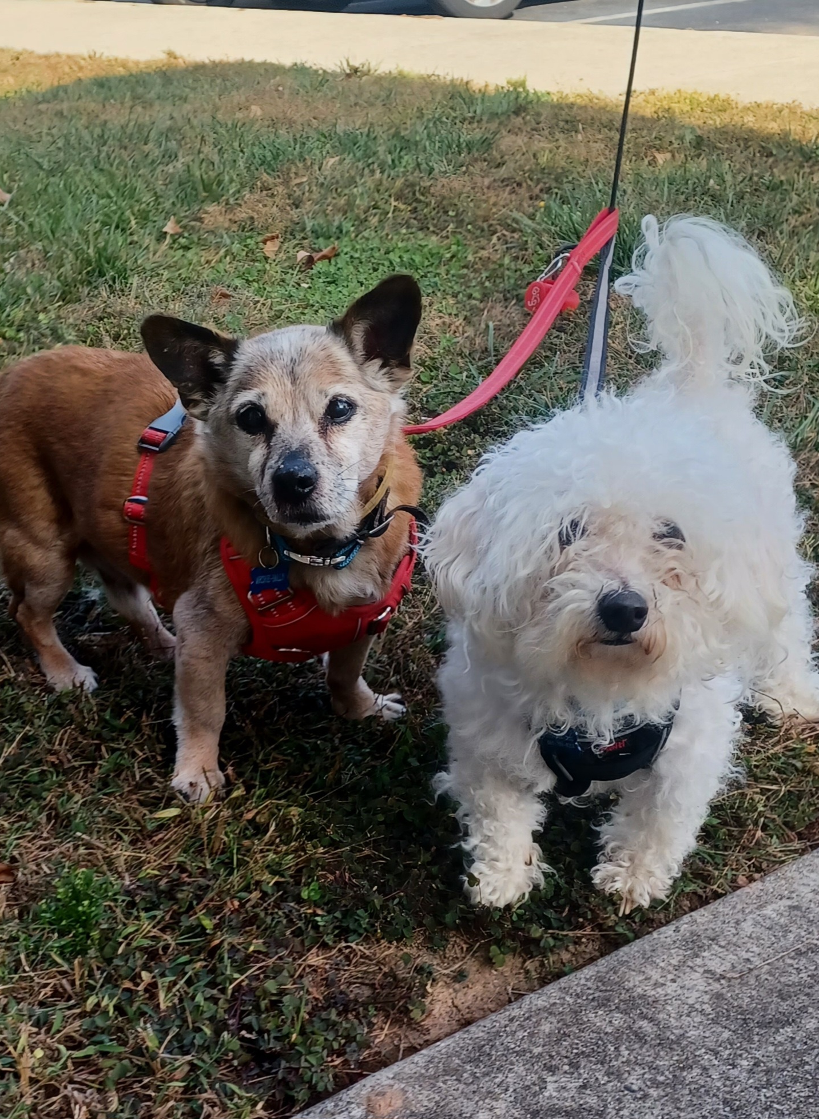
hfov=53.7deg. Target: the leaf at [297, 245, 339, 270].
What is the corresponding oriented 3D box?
[{"bbox_3d":[-0.192,-0.631,1.689,0.085,0.035,0.050,-15,42,-17],"label":"leaf"}]

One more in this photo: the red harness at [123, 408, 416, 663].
[{"bbox_3d":[-0.114,-0.027,0.653,0.175,0.185,0.175,-20,44,-23],"label":"red harness"}]

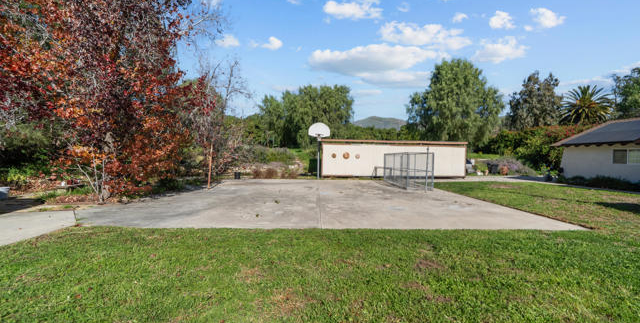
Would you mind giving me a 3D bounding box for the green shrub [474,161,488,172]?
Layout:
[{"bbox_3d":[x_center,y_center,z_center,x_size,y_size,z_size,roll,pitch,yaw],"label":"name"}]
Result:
[{"bbox_3d":[15.500,0.520,23.900,1.150,1.150,1.100,1,1,0],"label":"green shrub"}]

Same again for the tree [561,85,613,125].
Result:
[{"bbox_3d":[40.700,-5.100,38.000,5.600,13.200,5.600,1,1,0],"label":"tree"}]

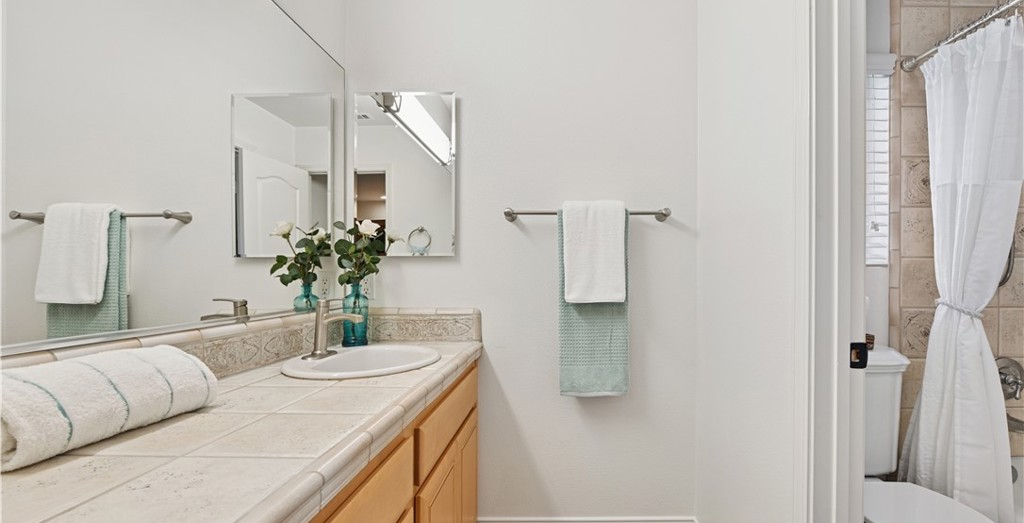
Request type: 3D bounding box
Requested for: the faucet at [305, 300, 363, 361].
[{"bbox_3d":[-0.550,0.210,1.260,0.170,0.182,0.150,0,-1,3],"label":"faucet"}]

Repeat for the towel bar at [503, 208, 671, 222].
[{"bbox_3d":[0.301,-0.185,1.592,0.654,0.049,0.095,0,-1,0],"label":"towel bar"}]

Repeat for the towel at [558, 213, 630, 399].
[{"bbox_3d":[0.320,0.162,1.560,0.272,0.733,0.062,0,-1,0],"label":"towel"}]

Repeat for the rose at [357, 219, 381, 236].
[{"bbox_3d":[-0.540,-0.128,1.500,0.085,0.066,0.083,0,-1,0],"label":"rose"}]

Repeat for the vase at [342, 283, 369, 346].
[{"bbox_3d":[-0.606,0.211,1.545,0.097,0.243,0.097,0,-1,0],"label":"vase"}]

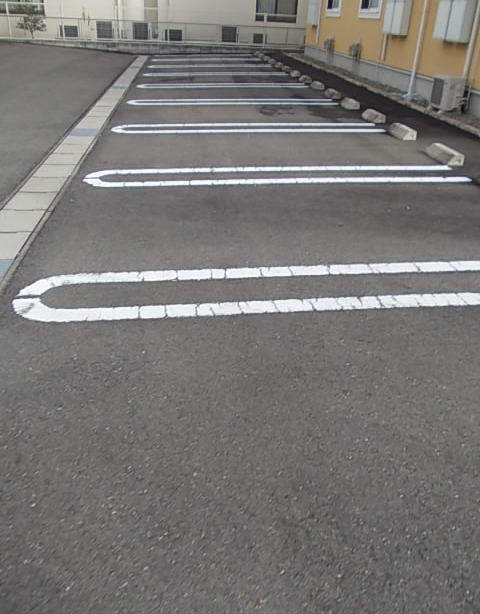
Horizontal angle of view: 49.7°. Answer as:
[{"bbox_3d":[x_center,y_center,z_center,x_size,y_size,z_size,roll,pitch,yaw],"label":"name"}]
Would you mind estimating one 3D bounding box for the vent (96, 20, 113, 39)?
[{"bbox_3d":[-5.359,-10.959,20.474,0.620,0.630,0.100,-5,30,-14],"label":"vent"}]

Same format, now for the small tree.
[{"bbox_3d":[-7.807,-10.746,19.385,1.050,1.300,1.000,-5,30,-14],"label":"small tree"}]

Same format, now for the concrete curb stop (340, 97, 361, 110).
[{"bbox_3d":[1.967,-3.666,9.307,0.160,0.115,0.670,-2,30,-5],"label":"concrete curb stop"}]

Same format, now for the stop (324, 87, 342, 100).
[{"bbox_3d":[1.865,-4.303,10.434,0.160,0.115,0.670,-2,30,-5],"label":"stop"}]

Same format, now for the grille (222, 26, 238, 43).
[{"bbox_3d":[-0.425,-11.417,21.691,0.620,0.580,0.100,-5,30,-14],"label":"grille"}]

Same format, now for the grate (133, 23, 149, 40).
[{"bbox_3d":[-3.985,-11.075,20.819,0.610,0.620,0.100,-5,30,-14],"label":"grate"}]

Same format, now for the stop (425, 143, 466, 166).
[{"bbox_3d":[2.350,-1.780,5.969,0.160,0.115,0.670,-2,30,-5],"label":"stop"}]

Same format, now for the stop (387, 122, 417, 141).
[{"bbox_3d":[2.228,-2.422,7.106,0.160,0.115,0.670,-2,30,-5],"label":"stop"}]

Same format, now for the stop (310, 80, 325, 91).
[{"bbox_3d":[1.729,-4.961,11.598,0.160,0.115,0.670,-2,30,-5],"label":"stop"}]

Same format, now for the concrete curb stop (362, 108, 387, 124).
[{"bbox_3d":[2.116,-3.048,8.214,0.160,0.115,0.670,-2,30,-5],"label":"concrete curb stop"}]

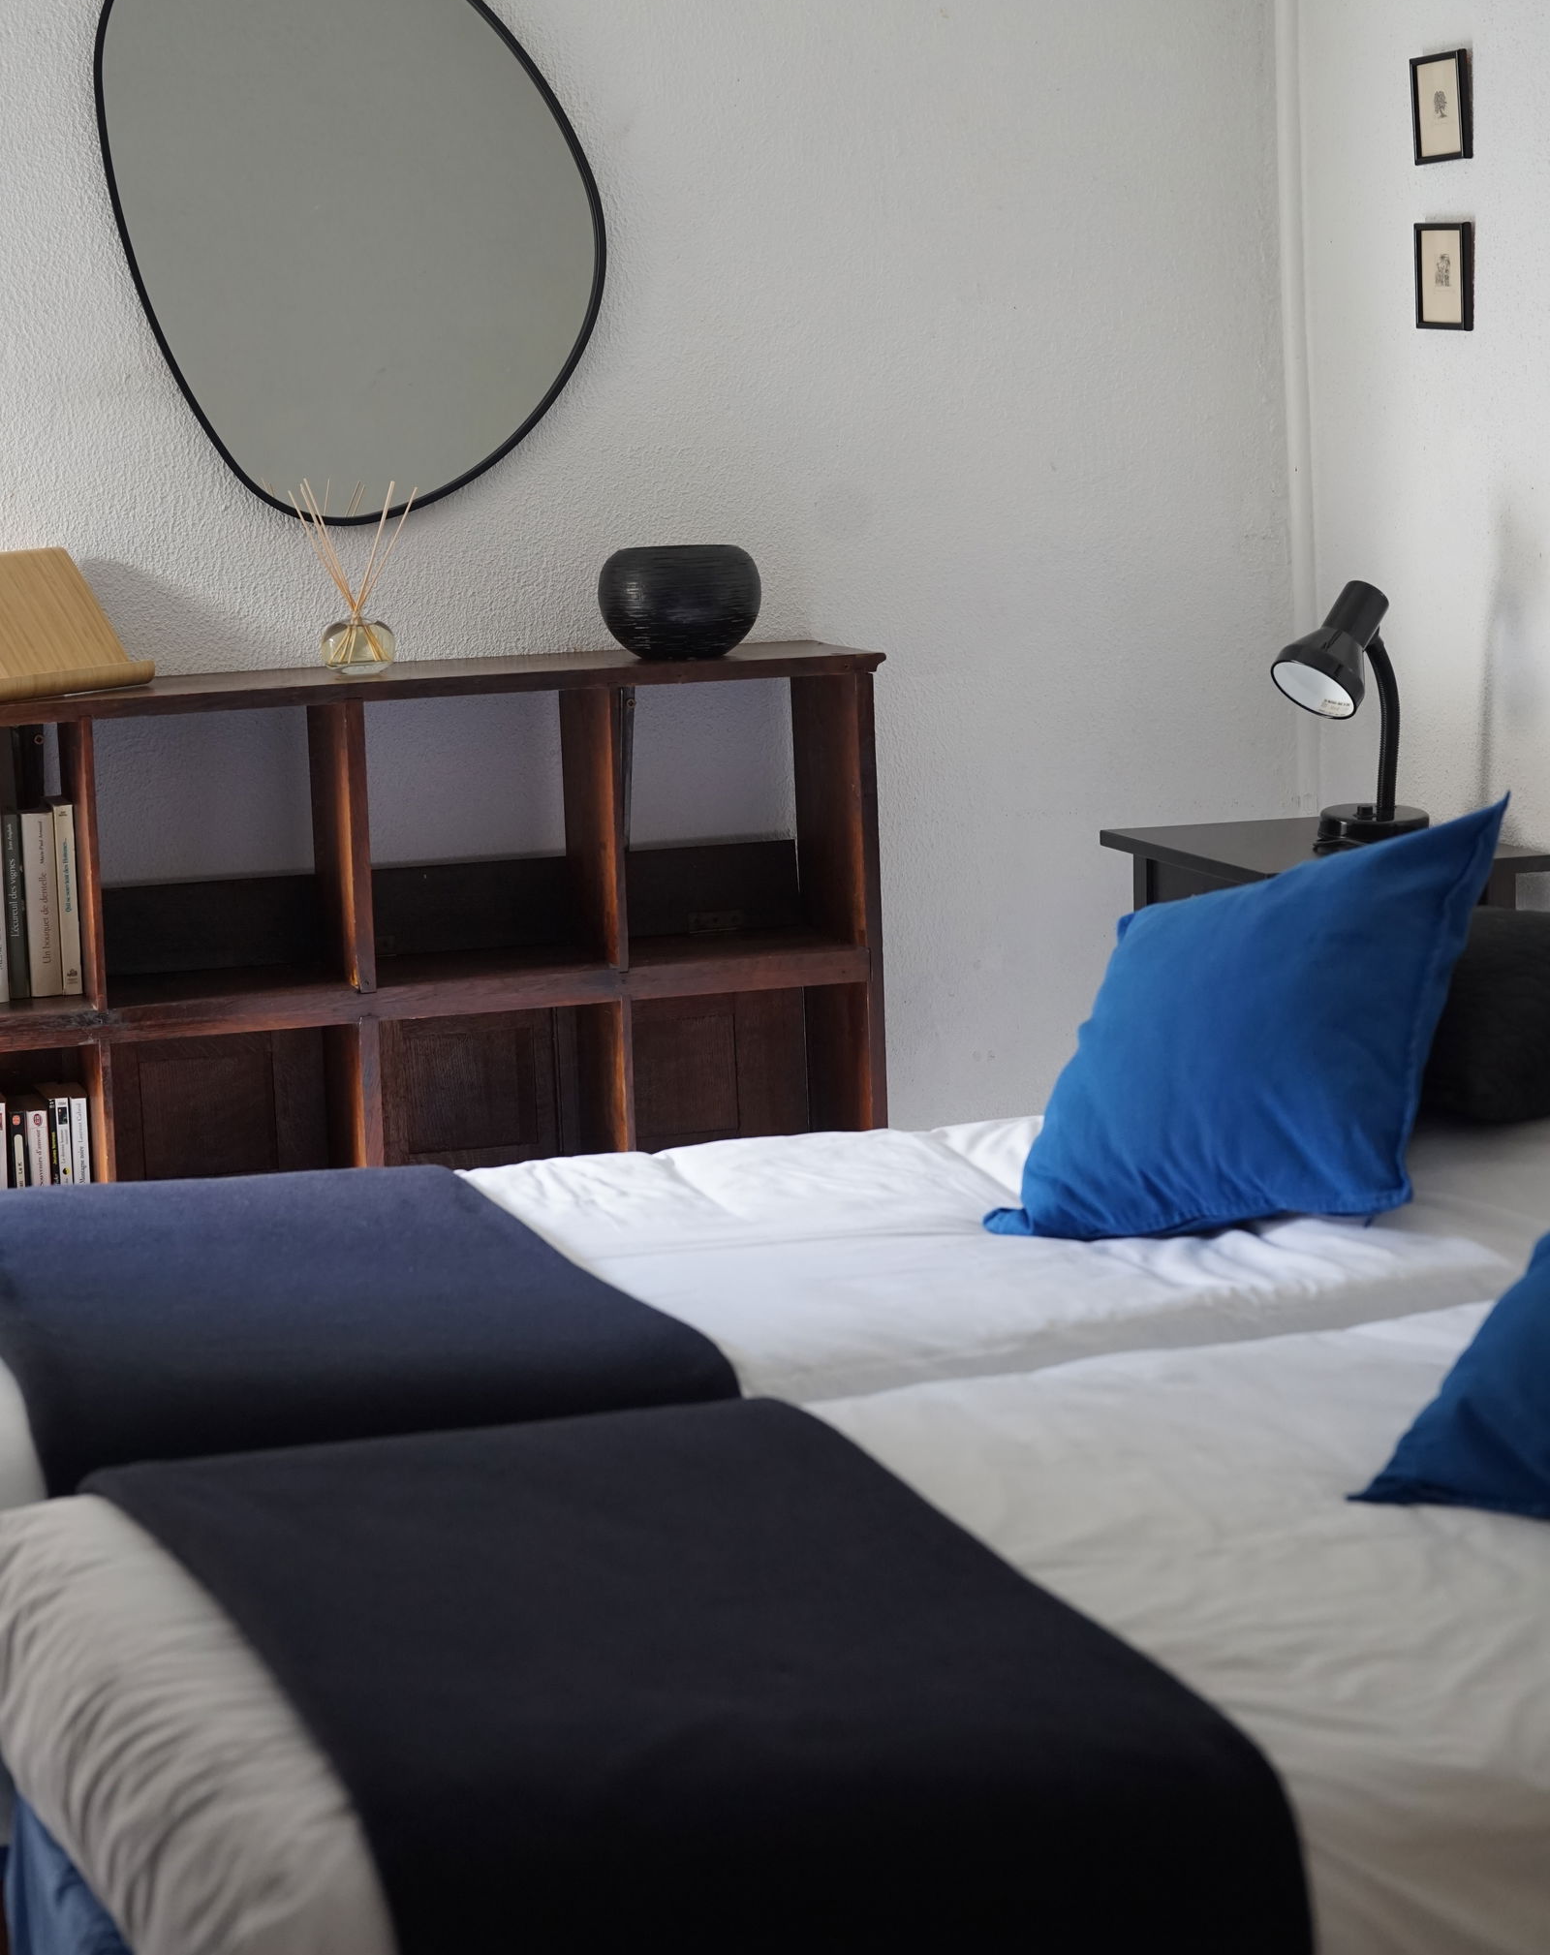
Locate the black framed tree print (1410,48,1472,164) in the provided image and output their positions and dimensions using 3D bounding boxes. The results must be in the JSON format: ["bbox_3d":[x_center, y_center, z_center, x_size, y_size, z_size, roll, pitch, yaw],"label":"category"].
[{"bbox_3d":[0.819,-1.069,5.562,0.014,0.130,0.127,-5,9,-17],"label":"black framed tree print"}]

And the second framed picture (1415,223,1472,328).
[{"bbox_3d":[0.827,-0.867,5.591,0.014,0.130,0.127,-5,9,-17],"label":"second framed picture"}]

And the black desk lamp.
[{"bbox_3d":[0.717,-0.329,5.627,0.226,0.328,0.138,-10,12,-44],"label":"black desk lamp"}]

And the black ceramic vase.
[{"bbox_3d":[-0.124,-0.460,5.553,0.199,0.134,0.199,-2,8,0],"label":"black ceramic vase"}]

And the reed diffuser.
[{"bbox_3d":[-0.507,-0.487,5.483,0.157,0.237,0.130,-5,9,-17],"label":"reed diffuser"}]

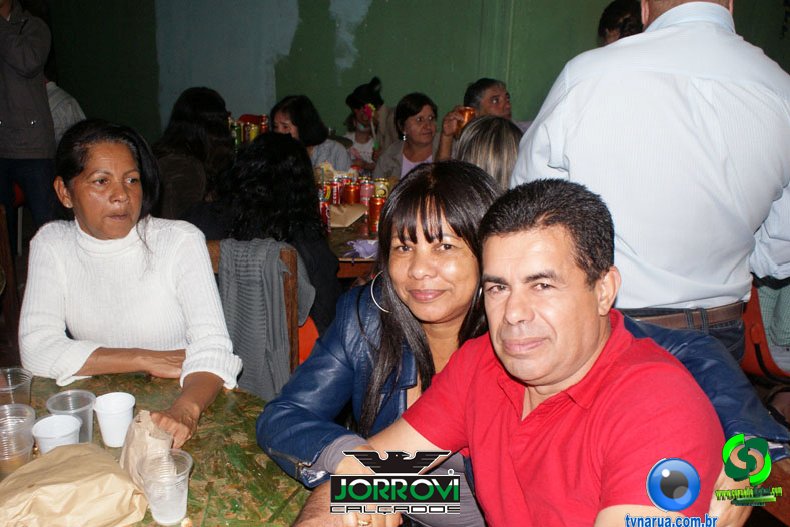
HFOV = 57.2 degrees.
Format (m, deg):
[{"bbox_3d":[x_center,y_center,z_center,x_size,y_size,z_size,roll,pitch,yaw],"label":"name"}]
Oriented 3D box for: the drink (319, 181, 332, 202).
[{"bbox_3d":[-0.317,-0.302,3.270,0.066,0.122,0.066,1,13,0],"label":"drink"}]

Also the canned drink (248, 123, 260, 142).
[{"bbox_3d":[-0.825,-0.750,4.260,0.066,0.122,0.066,4,16,0],"label":"canned drink"}]

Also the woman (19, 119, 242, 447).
[{"bbox_3d":[-0.583,0.353,1.593,0.500,1.280,0.660,2,16,-7],"label":"woman"}]

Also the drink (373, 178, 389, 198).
[{"bbox_3d":[-0.065,-0.339,3.455,0.066,0.122,0.066,4,16,0],"label":"drink"}]

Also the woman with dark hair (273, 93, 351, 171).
[{"bbox_3d":[-0.427,-0.204,3.669,0.500,1.270,0.680,8,15,29],"label":"woman with dark hair"}]

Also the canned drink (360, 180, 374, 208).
[{"bbox_3d":[-0.128,-0.324,3.390,0.066,0.122,0.066,1,13,0],"label":"canned drink"}]

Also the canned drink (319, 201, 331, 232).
[{"bbox_3d":[-0.280,-0.186,2.800,0.066,0.122,0.066,1,13,0],"label":"canned drink"}]

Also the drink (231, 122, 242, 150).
[{"bbox_3d":[-0.927,-0.750,4.237,0.066,0.122,0.066,4,16,0],"label":"drink"}]

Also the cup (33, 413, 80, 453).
[{"bbox_3d":[-0.571,0.313,1.233,0.070,0.080,0.070,3,16,-1],"label":"cup"}]

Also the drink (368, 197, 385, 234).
[{"bbox_3d":[-0.067,-0.207,2.890,0.066,0.122,0.066,1,13,0],"label":"drink"}]

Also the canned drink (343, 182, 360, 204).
[{"bbox_3d":[-0.191,-0.299,3.250,0.066,0.122,0.066,1,13,0],"label":"canned drink"}]

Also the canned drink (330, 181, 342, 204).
[{"bbox_3d":[-0.272,-0.325,3.363,0.066,0.122,0.066,4,16,0],"label":"canned drink"}]

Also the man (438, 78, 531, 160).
[{"bbox_3d":[0.422,-0.183,3.565,0.550,1.320,0.700,0,17,-11],"label":"man"}]

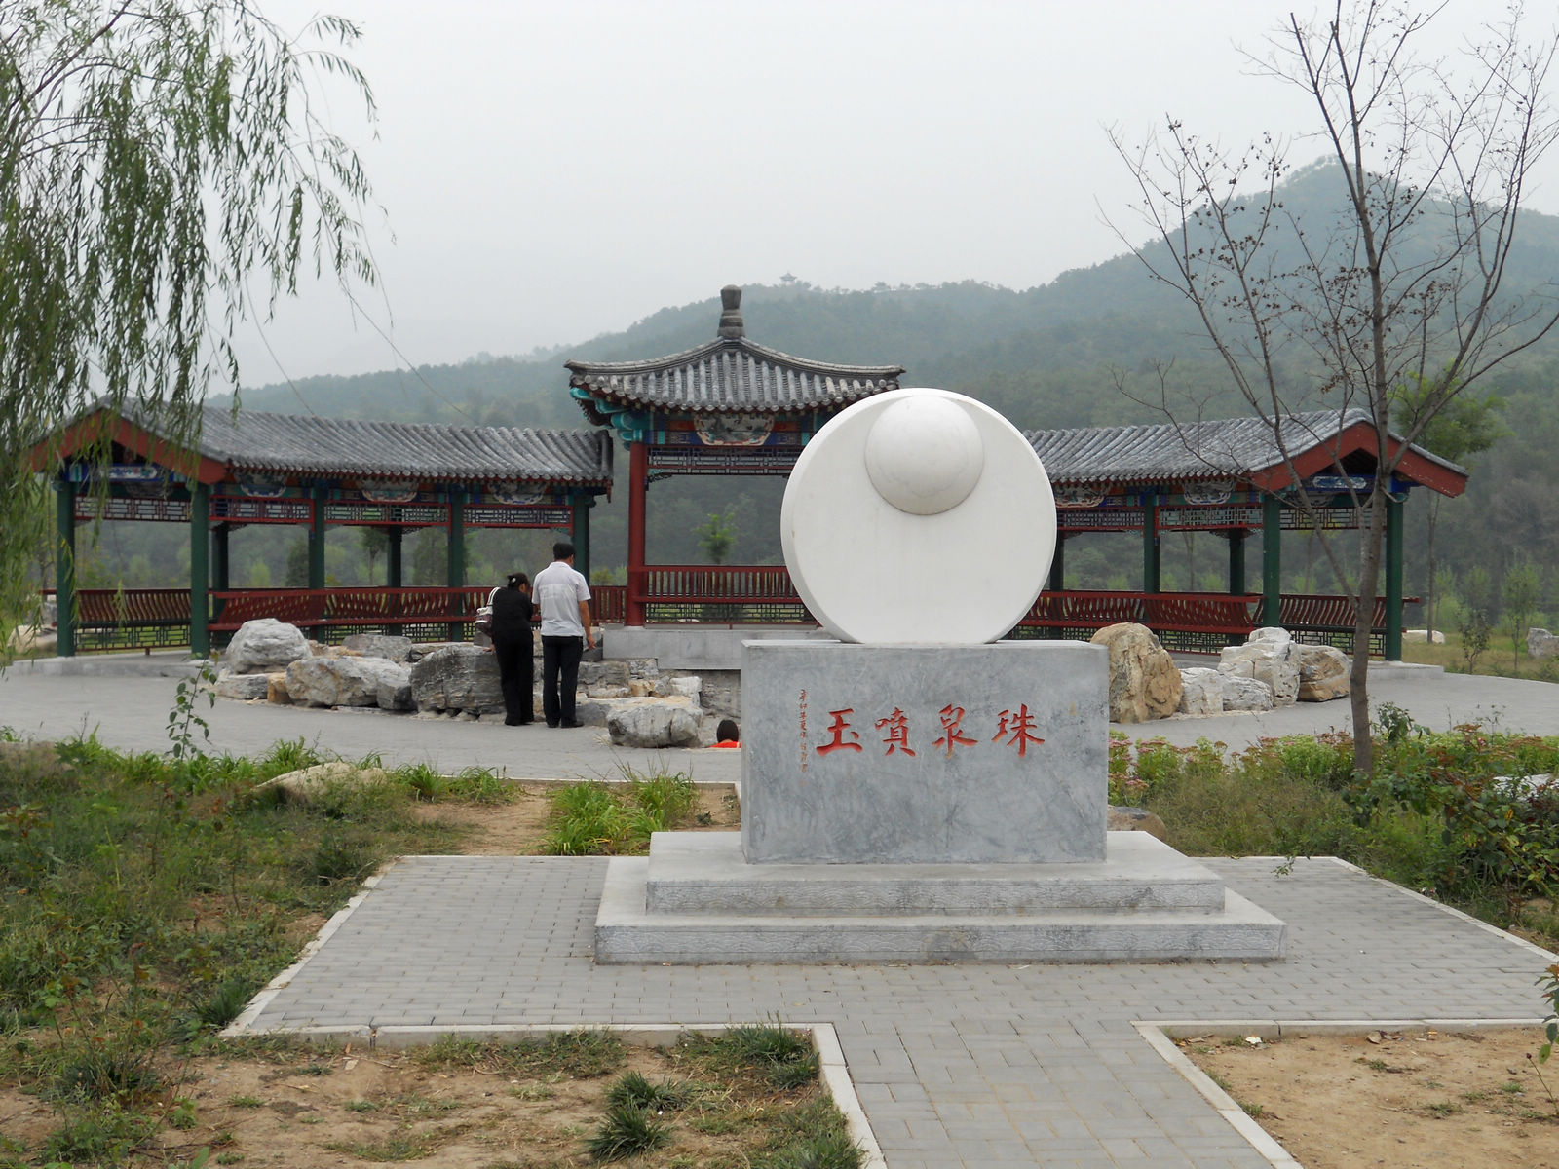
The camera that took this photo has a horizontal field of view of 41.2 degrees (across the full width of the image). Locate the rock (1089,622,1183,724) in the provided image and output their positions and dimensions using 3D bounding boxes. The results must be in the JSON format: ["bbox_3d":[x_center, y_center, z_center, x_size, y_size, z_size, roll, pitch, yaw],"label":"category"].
[{"bbox_3d":[3.456,0.846,20.200,0.920,0.950,0.720,0,1,-3],"label":"rock"}]

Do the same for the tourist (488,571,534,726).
[{"bbox_3d":[-2.475,0.586,19.050,0.440,1.410,0.440,1,1,20],"label":"tourist"}]

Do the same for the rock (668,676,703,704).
[{"bbox_3d":[-0.884,0.993,19.400,0.320,0.270,0.280,0,1,-3],"label":"rock"}]

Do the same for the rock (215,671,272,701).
[{"bbox_3d":[-5.845,1.096,22.573,0.600,0.330,0.480,1,1,20],"label":"rock"}]

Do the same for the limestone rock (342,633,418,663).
[{"bbox_3d":[-4.874,0.865,25.200,0.900,0.460,0.600,0,1,-3],"label":"limestone rock"}]

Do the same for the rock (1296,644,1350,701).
[{"bbox_3d":[6.221,0.995,23.739,0.620,0.660,0.600,0,1,-15],"label":"rock"}]

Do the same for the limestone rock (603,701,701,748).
[{"bbox_3d":[-1.047,1.135,17.200,0.800,0.380,0.550,0,1,-3],"label":"limestone rock"}]

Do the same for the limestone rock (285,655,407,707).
[{"bbox_3d":[-4.576,1.007,21.902,1.220,0.540,0.680,1,1,15],"label":"limestone rock"}]

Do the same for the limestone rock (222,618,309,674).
[{"bbox_3d":[-5.855,0.728,23.600,0.920,0.660,0.720,0,1,-3],"label":"limestone rock"}]

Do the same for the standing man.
[{"bbox_3d":[-1.951,0.448,18.750,0.530,1.700,0.350,1,1,9],"label":"standing man"}]

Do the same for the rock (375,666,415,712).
[{"bbox_3d":[-3.891,1.062,21.018,0.400,0.460,0.450,1,1,15],"label":"rock"}]

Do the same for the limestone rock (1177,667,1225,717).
[{"bbox_3d":[4.338,1.085,21.409,0.510,0.510,0.480,0,1,-15],"label":"limestone rock"}]

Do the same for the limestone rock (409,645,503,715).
[{"bbox_3d":[-3.215,0.948,20.846,1.000,0.700,0.720,1,1,15],"label":"limestone rock"}]

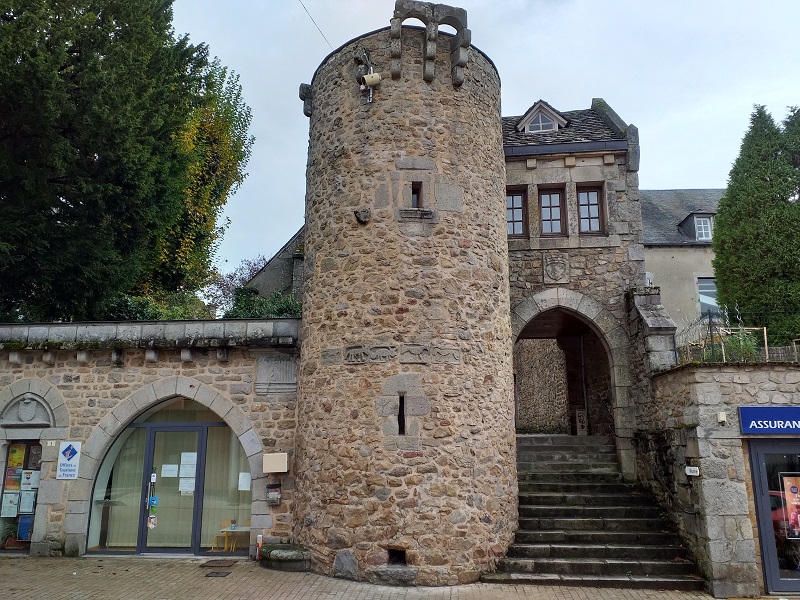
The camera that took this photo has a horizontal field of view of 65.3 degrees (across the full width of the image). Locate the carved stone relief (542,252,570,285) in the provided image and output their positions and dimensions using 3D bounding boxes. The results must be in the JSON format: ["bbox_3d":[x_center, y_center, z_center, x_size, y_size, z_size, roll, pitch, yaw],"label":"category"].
[{"bbox_3d":[3.007,-0.592,11.982,0.497,0.615,0.120,-2,-13,6],"label":"carved stone relief"}]

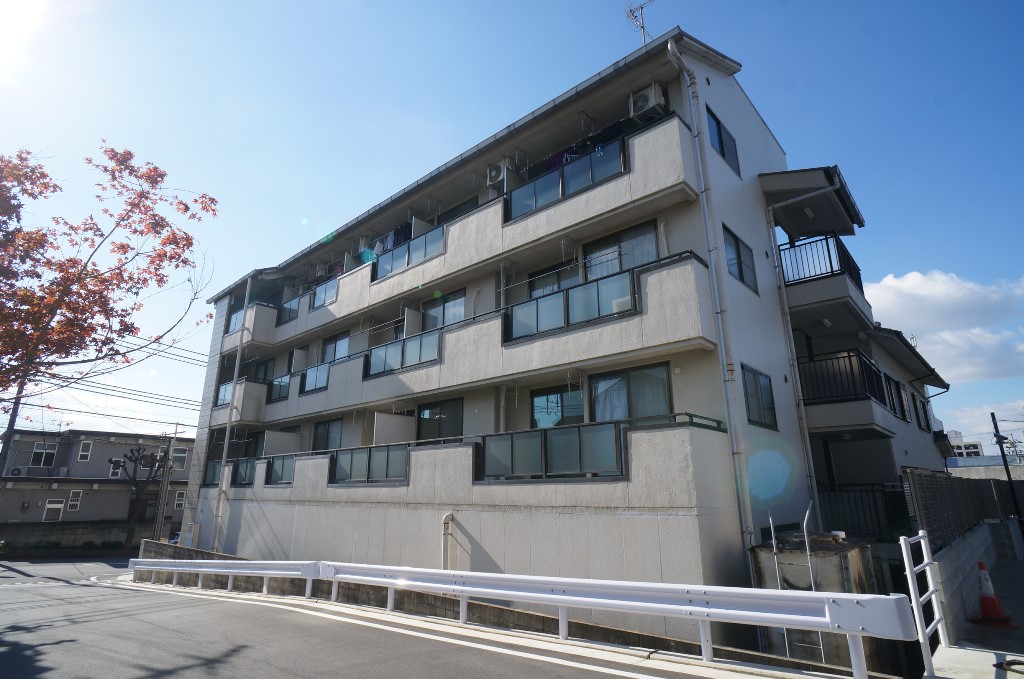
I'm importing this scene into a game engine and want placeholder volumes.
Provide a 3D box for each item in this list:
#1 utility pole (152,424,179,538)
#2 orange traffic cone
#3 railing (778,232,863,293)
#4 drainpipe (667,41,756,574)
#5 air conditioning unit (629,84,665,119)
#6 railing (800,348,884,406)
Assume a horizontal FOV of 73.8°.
[{"bbox_3d":[-18.304,7.871,36.000,0.500,6.800,0.500,6,-18,-25],"label":"utility pole"},{"bbox_3d":[5.898,3.134,8.454,0.400,0.700,0.400,-11,-19,30],"label":"orange traffic cone"},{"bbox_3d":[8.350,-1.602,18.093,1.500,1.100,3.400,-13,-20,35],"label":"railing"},{"bbox_3d":[3.569,-0.479,11.822,0.220,9.900,1.100,-13,-20,35],"label":"drainpipe"},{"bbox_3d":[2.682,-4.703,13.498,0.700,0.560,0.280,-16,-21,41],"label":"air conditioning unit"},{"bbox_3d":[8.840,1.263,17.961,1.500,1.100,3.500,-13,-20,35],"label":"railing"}]

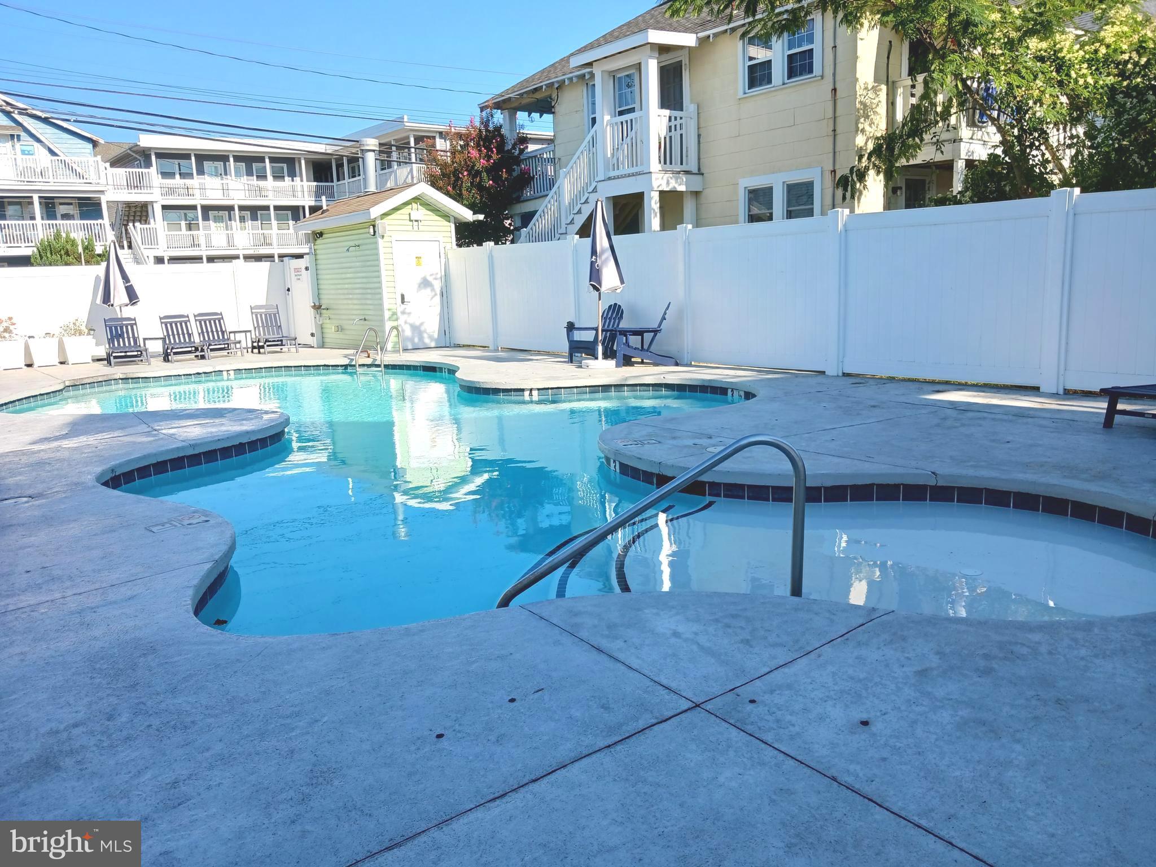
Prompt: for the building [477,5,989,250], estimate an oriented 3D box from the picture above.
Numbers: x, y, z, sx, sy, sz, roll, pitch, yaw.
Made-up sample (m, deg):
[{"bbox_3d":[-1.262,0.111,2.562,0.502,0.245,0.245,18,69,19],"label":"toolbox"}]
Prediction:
[{"bbox_3d":[4.534,-6.105,18.918,7.600,7.700,12.200,-10,12,-37],"label":"building"}]

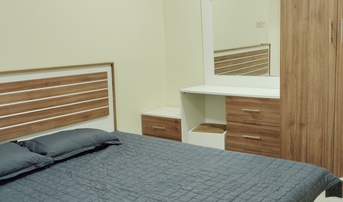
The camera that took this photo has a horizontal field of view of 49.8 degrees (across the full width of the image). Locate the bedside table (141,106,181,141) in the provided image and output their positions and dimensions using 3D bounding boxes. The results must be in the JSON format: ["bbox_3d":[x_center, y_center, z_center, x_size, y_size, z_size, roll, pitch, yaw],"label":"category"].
[{"bbox_3d":[0.042,0.382,3.881,0.498,0.538,0.454,5,11,37],"label":"bedside table"}]

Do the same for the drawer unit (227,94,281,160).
[{"bbox_3d":[0.813,0.307,3.274,0.487,0.751,0.430,5,11,37],"label":"drawer unit"}]

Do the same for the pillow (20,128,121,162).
[{"bbox_3d":[-0.777,0.324,2.907,0.406,0.150,0.694,5,11,37],"label":"pillow"}]

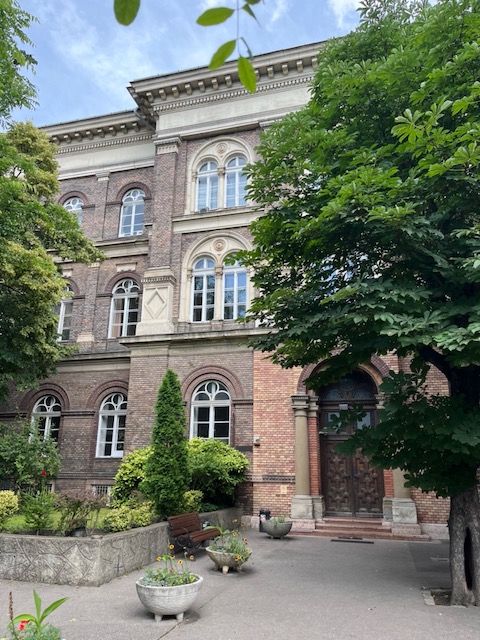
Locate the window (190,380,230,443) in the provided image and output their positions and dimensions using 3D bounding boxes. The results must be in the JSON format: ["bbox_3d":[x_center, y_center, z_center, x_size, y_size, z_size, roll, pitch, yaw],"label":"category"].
[{"bbox_3d":[-1.035,3.401,17.086,1.507,2.526,0.250,-4,-18,14],"label":"window"}]

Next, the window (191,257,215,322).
[{"bbox_3d":[-1.451,-1.222,19.119,0.948,2.734,0.250,-4,-18,14],"label":"window"}]

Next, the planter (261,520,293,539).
[{"bbox_3d":[0.998,5.577,12.768,0.810,0.380,0.810,-4,-18,14],"label":"planter"}]

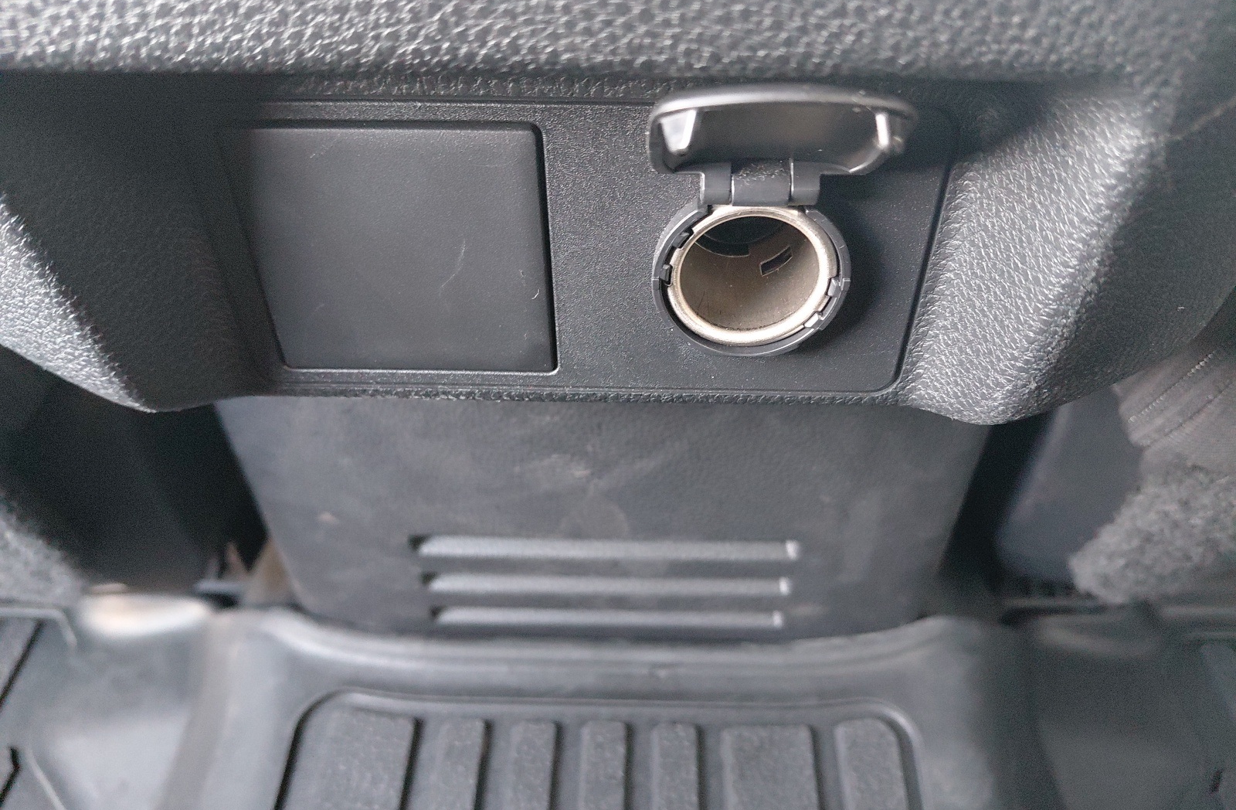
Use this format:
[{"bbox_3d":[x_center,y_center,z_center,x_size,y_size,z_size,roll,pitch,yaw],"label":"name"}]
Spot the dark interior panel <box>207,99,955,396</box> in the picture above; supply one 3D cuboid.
[{"bbox_3d":[-0.007,-0.023,0.139,0.108,0.050,0.010,1,39,1],"label":"dark interior panel"}]

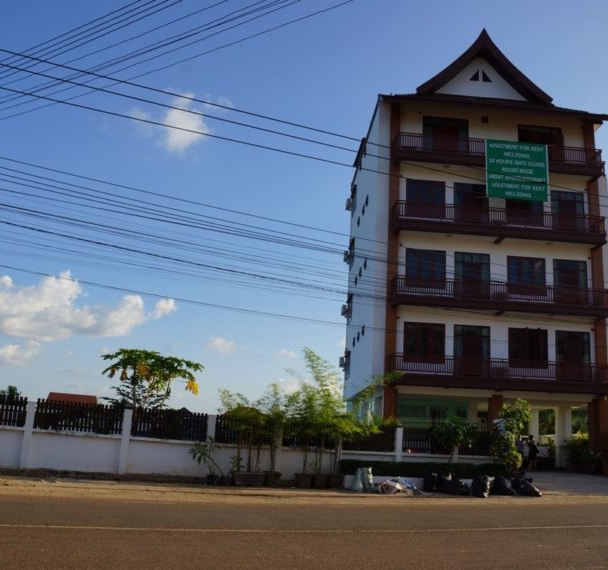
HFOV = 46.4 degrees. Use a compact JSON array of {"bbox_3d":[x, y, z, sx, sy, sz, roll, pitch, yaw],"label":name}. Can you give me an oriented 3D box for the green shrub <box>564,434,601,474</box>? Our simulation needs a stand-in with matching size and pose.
[{"bbox_3d":[11.379,6.901,28.994,1.500,1.550,1.400,4,-13,-4],"label":"green shrub"}]

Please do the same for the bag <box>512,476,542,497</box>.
[{"bbox_3d":[7.162,6.469,22.841,0.880,0.590,0.720,4,-13,-4],"label":"bag"}]

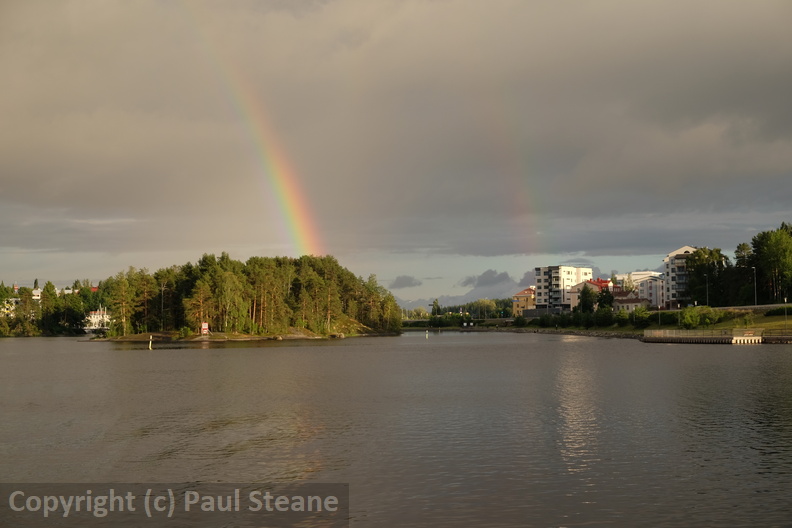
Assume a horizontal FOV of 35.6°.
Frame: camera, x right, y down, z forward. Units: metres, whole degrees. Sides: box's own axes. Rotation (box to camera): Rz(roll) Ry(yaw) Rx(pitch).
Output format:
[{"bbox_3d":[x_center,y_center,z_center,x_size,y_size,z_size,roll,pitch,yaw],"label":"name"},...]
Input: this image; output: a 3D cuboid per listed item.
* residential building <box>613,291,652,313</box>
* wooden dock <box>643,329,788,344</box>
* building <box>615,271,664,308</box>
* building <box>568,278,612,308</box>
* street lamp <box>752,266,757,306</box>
[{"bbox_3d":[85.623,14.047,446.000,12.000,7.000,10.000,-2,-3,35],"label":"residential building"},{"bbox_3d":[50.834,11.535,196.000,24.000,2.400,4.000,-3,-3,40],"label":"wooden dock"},{"bbox_3d":[118.597,12.420,600.000,21.000,18.000,17.000,-2,-3,35],"label":"building"},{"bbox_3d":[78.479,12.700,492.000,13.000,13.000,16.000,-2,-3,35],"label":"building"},{"bbox_3d":[82.066,5.151,282.000,1.000,9.100,0.350,0,-3,-6],"label":"street lamp"}]

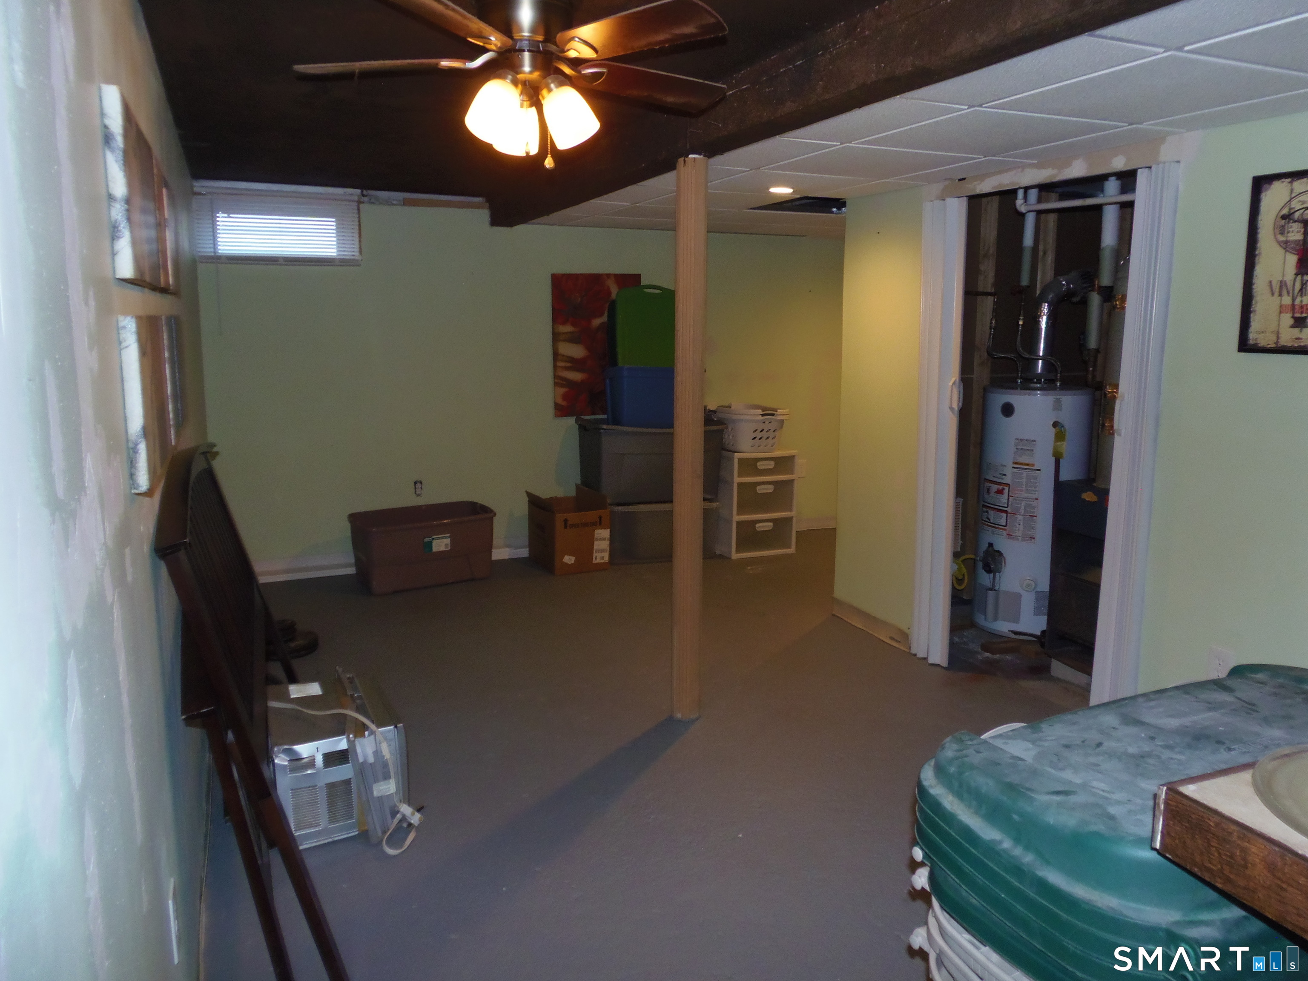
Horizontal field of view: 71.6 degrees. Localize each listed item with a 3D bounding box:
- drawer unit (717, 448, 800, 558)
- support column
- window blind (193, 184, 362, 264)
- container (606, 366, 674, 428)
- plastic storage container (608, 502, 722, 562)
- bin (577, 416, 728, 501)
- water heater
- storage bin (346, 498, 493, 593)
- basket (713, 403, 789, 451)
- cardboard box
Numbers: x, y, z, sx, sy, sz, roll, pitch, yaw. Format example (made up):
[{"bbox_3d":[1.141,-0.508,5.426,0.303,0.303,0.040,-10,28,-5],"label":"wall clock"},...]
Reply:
[{"bbox_3d":[0.668,0.058,6.269,0.487,0.715,0.390,-4,11,-22],"label":"drawer unit"},{"bbox_3d":[0.136,-0.148,3.472,0.110,2.150,0.110,-4,12,-23],"label":"support column"},{"bbox_3d":[-2.123,-1.516,5.176,0.870,0.430,0.080,-4,12,-23],"label":"window blind"},{"bbox_3d":[-0.036,-0.631,5.906,0.480,0.385,0.470,-3,11,-17],"label":"container"},{"bbox_3d":[-0.021,0.240,6.105,0.800,0.415,0.500,-3,11,-15],"label":"plastic storage container"},{"bbox_3d":[-0.026,-0.201,5.986,0.880,0.485,0.520,-3,11,-15],"label":"bin"},{"bbox_3d":[1.960,0.097,4.710,0.505,1.222,0.505,-4,12,-23],"label":"water heater"},{"bbox_3d":[-1.413,0.343,5.570,0.805,0.400,0.522,-7,13,-32],"label":"storage bin"},{"bbox_3d":[0.617,-0.440,6.225,0.450,0.300,0.590,-4,12,-23],"label":"basket"},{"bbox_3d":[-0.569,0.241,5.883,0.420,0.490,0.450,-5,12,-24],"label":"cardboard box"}]

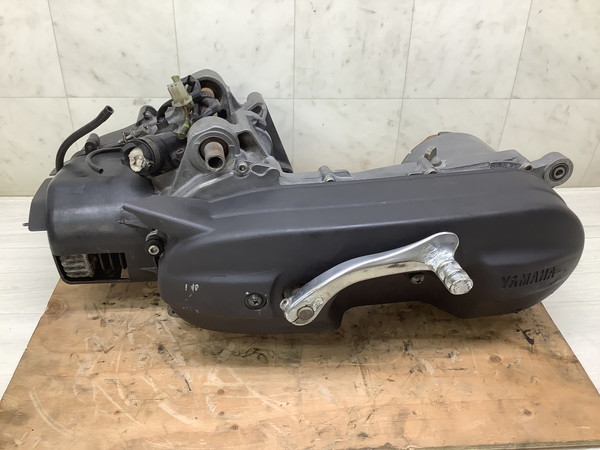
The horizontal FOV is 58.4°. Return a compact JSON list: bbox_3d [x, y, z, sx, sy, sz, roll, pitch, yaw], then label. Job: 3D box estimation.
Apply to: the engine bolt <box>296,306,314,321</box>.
[{"bbox_3d":[0.004,0.074,0.463,0.015,0.015,0.008,-3,31,-7],"label":"engine bolt"}]

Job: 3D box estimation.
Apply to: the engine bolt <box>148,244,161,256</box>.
[{"bbox_3d":[-0.132,0.022,0.487,0.010,0.010,0.007,-3,31,-7],"label":"engine bolt"}]

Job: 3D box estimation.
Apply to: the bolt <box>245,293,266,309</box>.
[{"bbox_3d":[-0.040,0.066,0.480,0.019,0.019,0.006,-3,31,-7],"label":"bolt"}]

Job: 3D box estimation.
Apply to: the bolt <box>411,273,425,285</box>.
[{"bbox_3d":[0.108,0.048,0.499,0.012,0.012,0.006,-3,31,-7],"label":"bolt"}]

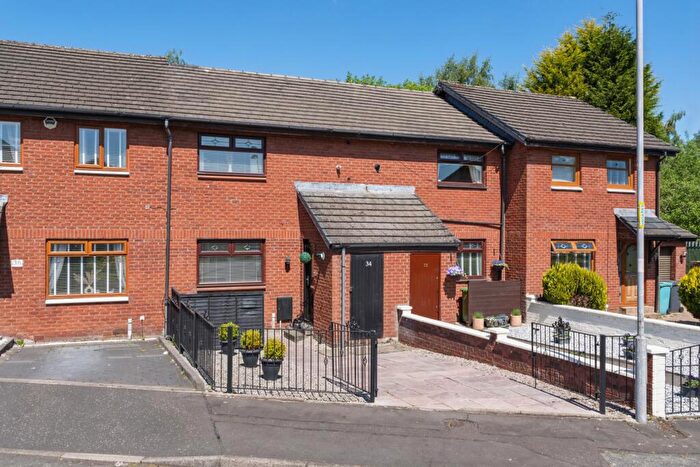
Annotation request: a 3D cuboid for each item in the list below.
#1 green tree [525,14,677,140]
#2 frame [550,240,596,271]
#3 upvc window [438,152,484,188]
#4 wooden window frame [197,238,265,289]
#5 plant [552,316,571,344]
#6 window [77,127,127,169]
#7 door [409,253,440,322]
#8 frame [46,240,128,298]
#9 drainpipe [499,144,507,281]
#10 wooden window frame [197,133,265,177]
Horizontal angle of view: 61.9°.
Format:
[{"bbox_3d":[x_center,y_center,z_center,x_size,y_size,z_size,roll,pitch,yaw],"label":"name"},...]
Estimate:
[{"bbox_3d":[12.881,-4.315,30.052,7.800,13.700,7.500,0,-1,-23],"label":"green tree"},{"bbox_3d":[6.809,0.804,17.818,1.762,1.200,0.140,0,-1,-23],"label":"frame"},{"bbox_3d":[3.344,-1.905,17.307,1.706,1.114,0.120,0,-1,-23],"label":"upvc window"},{"bbox_3d":[-2.940,0.768,14.589,1.694,1.237,0.120,0,-1,-23],"label":"wooden window frame"},{"bbox_3d":[4.332,1.968,11.930,0.370,0.530,0.360,0,-1,-23],"label":"plant"},{"bbox_3d":[-5.697,-1.981,13.438,1.113,1.015,0.120,0,-1,-23],"label":"window"},{"bbox_3d":[1.774,1.393,13.783,0.826,1.840,0.070,0,-1,-23],"label":"door"},{"bbox_3d":[-5.959,0.814,13.296,1.705,1.332,0.120,0,-1,-23],"label":"frame"},{"bbox_3d":[4.658,-0.356,17.711,0.110,4.700,0.120,0,-1,-23],"label":"drainpipe"},{"bbox_3d":[-2.938,-1.954,14.619,1.681,1.088,0.120,0,-1,-23],"label":"wooden window frame"}]

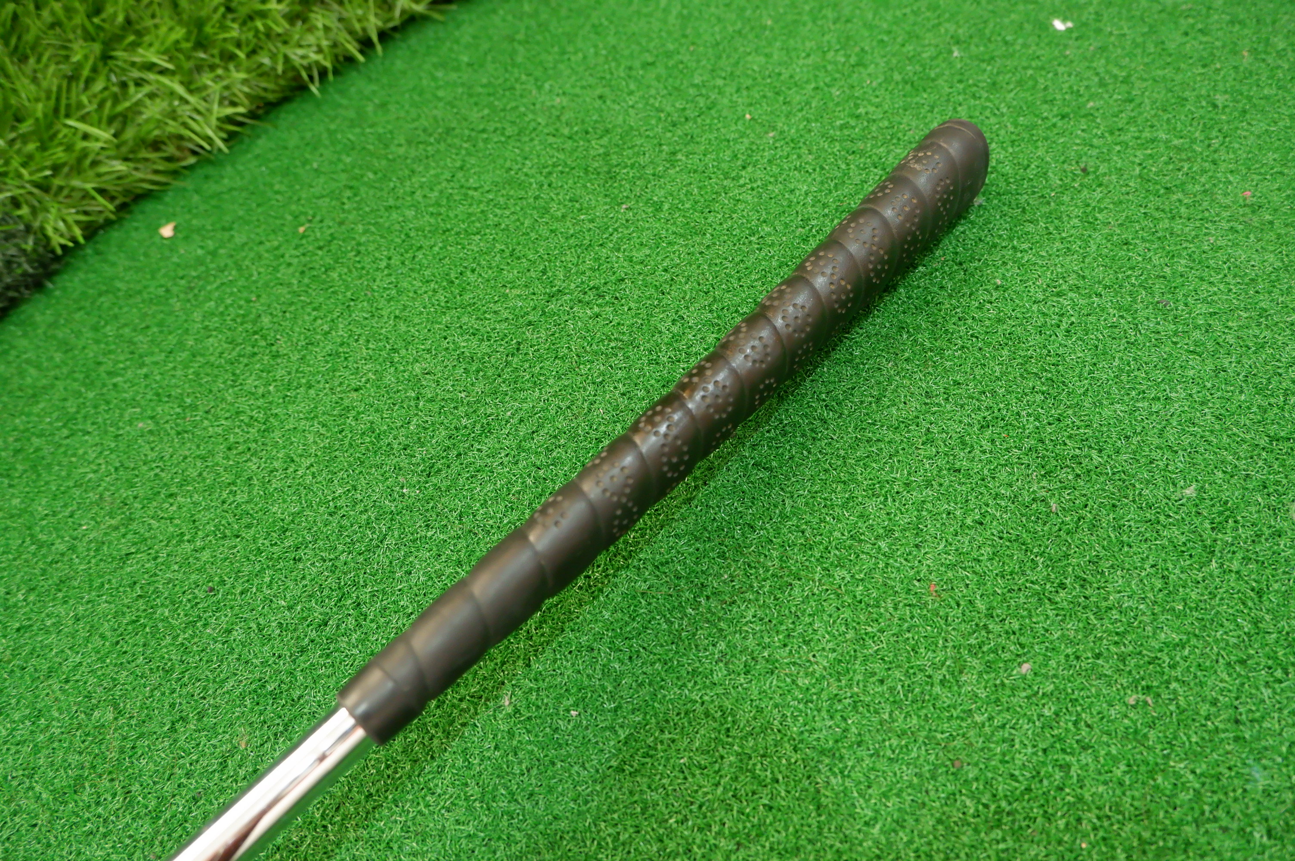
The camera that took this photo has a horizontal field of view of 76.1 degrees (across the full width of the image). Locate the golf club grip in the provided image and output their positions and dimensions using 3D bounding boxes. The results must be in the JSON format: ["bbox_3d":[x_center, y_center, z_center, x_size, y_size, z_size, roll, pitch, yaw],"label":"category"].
[{"bbox_3d":[0.021,-0.012,0.255,0.027,0.027,0.270,37,69,29],"label":"golf club grip"}]

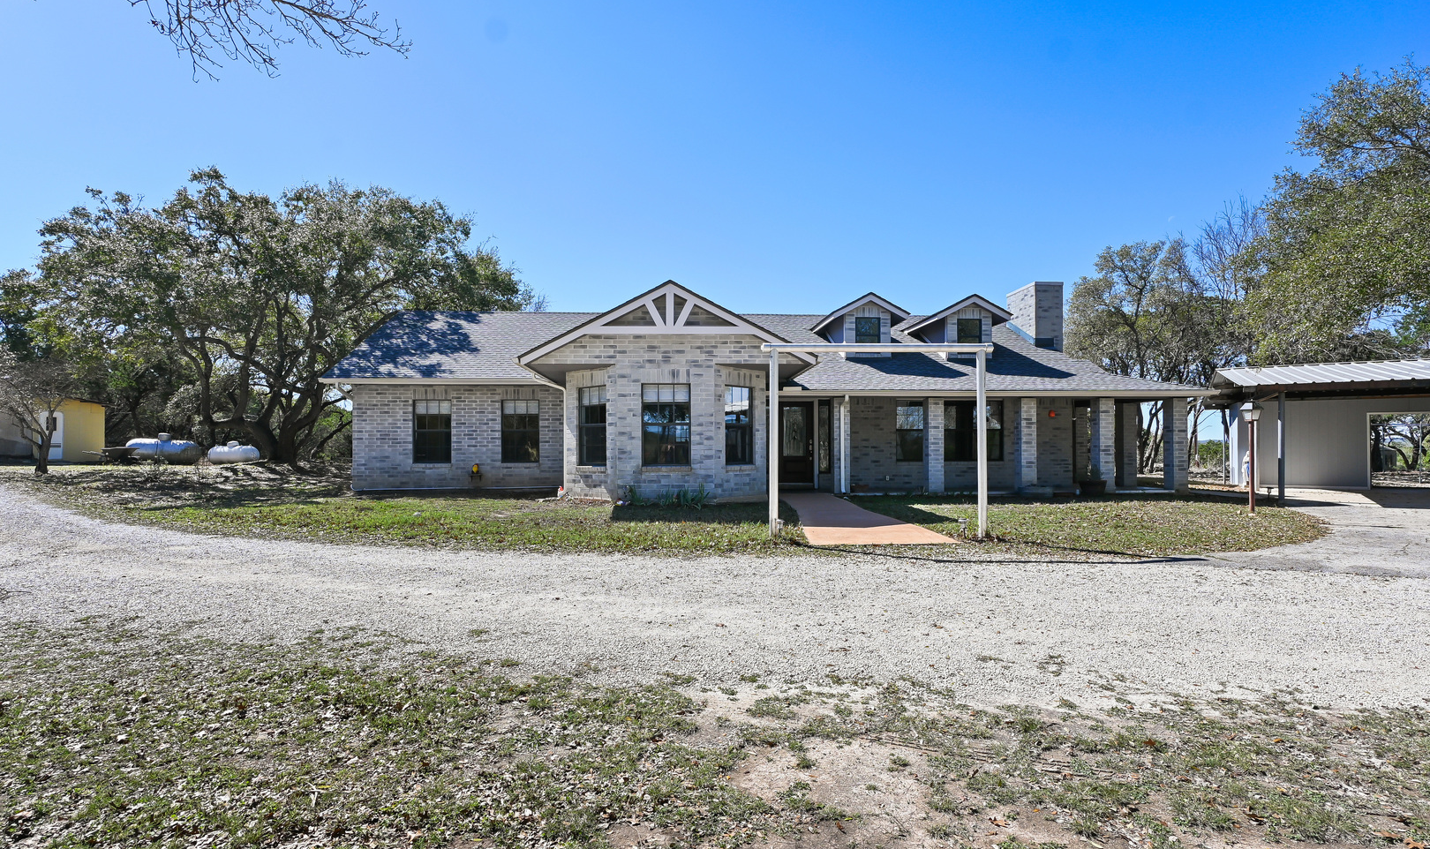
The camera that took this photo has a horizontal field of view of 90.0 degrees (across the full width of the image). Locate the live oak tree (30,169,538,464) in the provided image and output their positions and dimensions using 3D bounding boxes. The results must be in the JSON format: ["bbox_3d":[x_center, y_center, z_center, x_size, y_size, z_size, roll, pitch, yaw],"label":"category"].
[{"bbox_3d":[-15.500,-4.100,27.200,17.000,11.400,15.500,0,-1,-30],"label":"live oak tree"}]

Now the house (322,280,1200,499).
[{"bbox_3d":[0.900,-1.250,20.300,20.600,5.600,14.000,0,-1,-4],"label":"house"}]

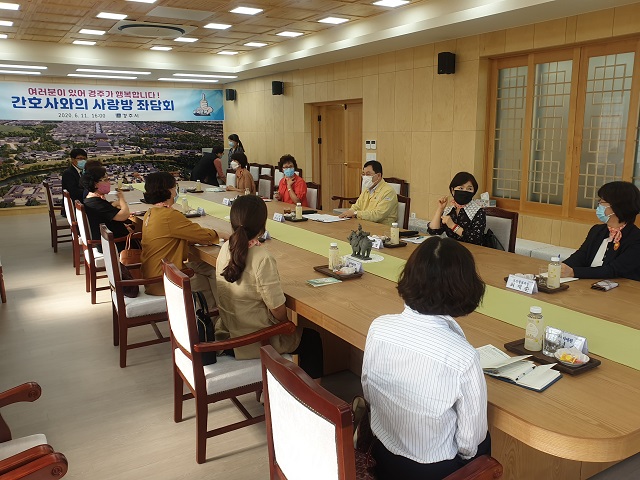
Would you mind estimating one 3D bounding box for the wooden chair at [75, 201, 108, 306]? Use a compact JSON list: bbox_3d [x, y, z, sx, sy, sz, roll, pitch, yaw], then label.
[{"bbox_3d":[-2.107,0.072,4.901,0.575,0.995,0.560,-8,15,-30],"label":"wooden chair"}]

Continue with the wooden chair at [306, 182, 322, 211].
[{"bbox_3d":[-0.337,-0.229,6.190,0.575,0.995,0.579,-8,15,-30],"label":"wooden chair"}]

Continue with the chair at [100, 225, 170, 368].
[{"bbox_3d":[-1.282,0.359,3.618,0.575,0.995,0.560,-7,15,-28],"label":"chair"}]

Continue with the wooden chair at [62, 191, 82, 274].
[{"bbox_3d":[-2.731,-0.138,5.842,0.575,0.995,0.550,-8,15,-30],"label":"wooden chair"}]

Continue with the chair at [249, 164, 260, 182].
[{"bbox_3d":[-1.582,-1.077,9.957,0.575,0.995,0.579,-8,15,-30],"label":"chair"}]

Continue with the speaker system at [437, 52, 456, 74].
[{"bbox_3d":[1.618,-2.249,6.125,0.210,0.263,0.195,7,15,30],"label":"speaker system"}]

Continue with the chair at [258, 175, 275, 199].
[{"bbox_3d":[-1.011,-0.439,7.133,0.575,0.995,0.579,-8,15,-30],"label":"chair"}]

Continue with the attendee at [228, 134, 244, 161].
[{"bbox_3d":[-1.637,-1.281,9.367,0.332,1.542,0.449,-13,18,-42],"label":"attendee"}]

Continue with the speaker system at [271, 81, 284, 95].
[{"bbox_3d":[-0.854,-3.052,9.677,0.180,0.260,0.170,10,16,38],"label":"speaker system"}]

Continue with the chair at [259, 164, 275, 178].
[{"bbox_3d":[-1.178,-0.883,8.870,0.576,0.976,0.546,-10,16,-34],"label":"chair"}]

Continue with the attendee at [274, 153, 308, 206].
[{"bbox_3d":[-0.409,-0.349,5.798,0.488,1.298,0.683,8,16,33],"label":"attendee"}]

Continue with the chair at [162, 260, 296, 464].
[{"bbox_3d":[-0.483,0.563,2.578,0.576,0.976,0.556,-9,15,-30],"label":"chair"}]

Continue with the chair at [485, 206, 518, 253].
[{"bbox_3d":[1.208,0.240,3.856,0.576,0.976,0.556,-10,16,-34],"label":"chair"}]

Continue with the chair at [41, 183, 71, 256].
[{"bbox_3d":[-3.540,-0.365,6.817,0.576,0.966,0.556,-10,16,-33],"label":"chair"}]

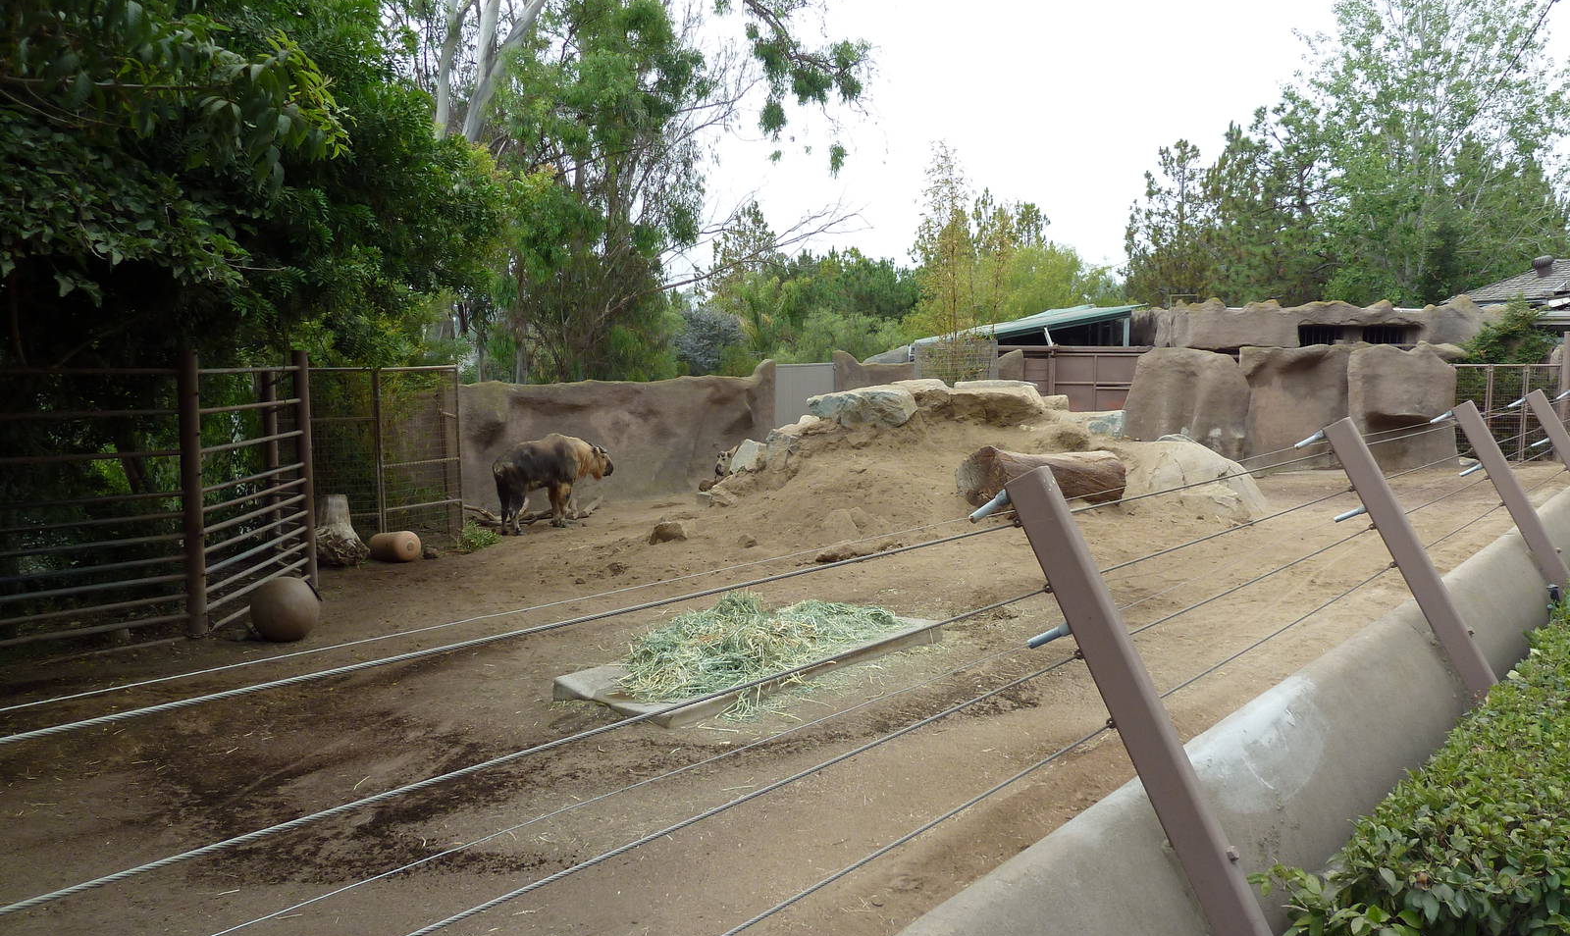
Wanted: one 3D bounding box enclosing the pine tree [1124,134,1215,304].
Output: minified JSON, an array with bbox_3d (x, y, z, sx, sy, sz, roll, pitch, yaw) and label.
[{"bbox_3d":[13.584,-6.539,39.551,3.800,9.800,3.800,0,6,0],"label":"pine tree"}]

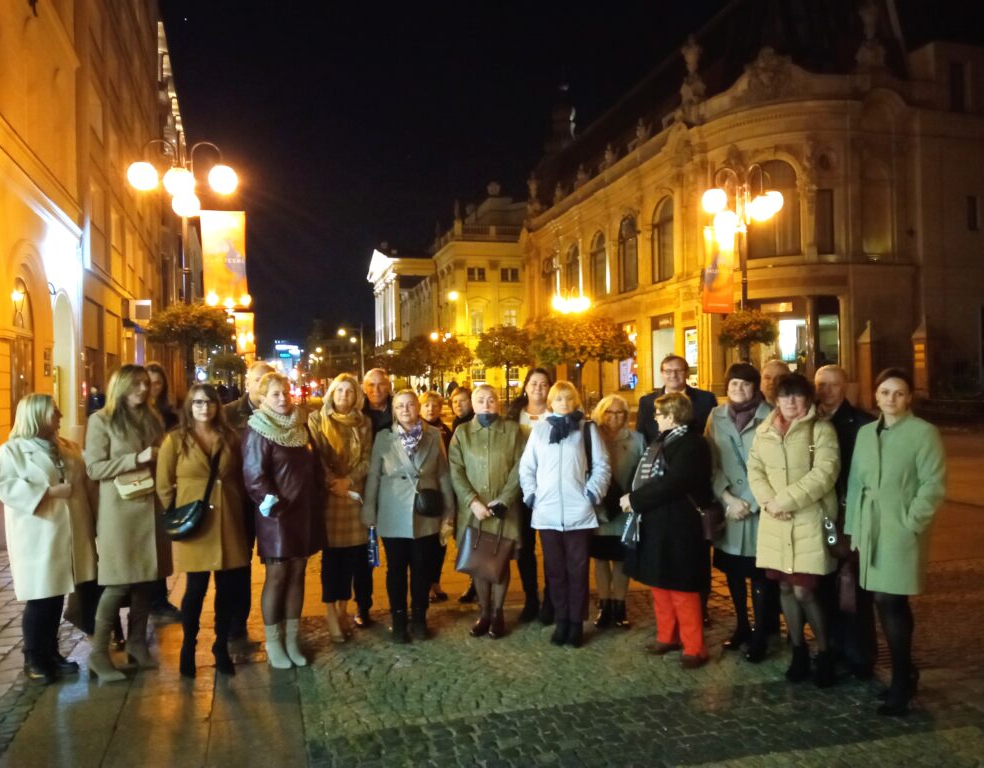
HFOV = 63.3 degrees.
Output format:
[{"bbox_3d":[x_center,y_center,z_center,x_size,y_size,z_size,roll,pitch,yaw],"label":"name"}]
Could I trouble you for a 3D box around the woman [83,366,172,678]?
[{"bbox_3d":[-2.103,0.781,4.623,0.410,1.776,0.460,-1,0,20],"label":"woman"}]

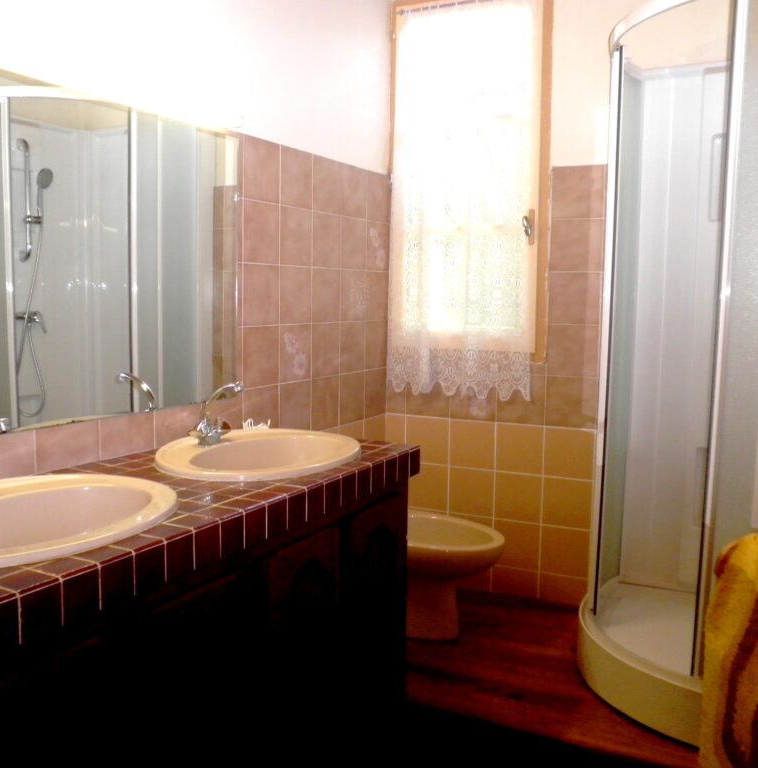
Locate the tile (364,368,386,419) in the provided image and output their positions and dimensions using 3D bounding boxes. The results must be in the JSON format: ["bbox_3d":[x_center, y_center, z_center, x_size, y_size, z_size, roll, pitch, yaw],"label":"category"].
[{"bbox_3d":[-0.015,0.036,3.222,0.010,0.200,0.200,4,7,27],"label":"tile"}]

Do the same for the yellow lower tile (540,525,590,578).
[{"bbox_3d":[0.730,0.662,3.018,0.200,0.200,0.010,4,7,27],"label":"yellow lower tile"}]

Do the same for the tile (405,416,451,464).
[{"bbox_3d":[0.209,0.236,3.246,0.200,0.200,0.010,4,7,27],"label":"tile"}]

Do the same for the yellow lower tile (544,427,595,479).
[{"bbox_3d":[0.744,0.274,3.004,0.198,0.198,0.012,4,7,27],"label":"yellow lower tile"}]

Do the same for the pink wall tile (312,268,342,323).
[{"bbox_3d":[-0.199,-0.325,2.859,0.012,0.198,0.198,4,7,27],"label":"pink wall tile"}]

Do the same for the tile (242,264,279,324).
[{"bbox_3d":[-0.379,-0.286,2.473,0.010,0.200,0.200,4,7,27],"label":"tile"}]

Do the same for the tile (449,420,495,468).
[{"bbox_3d":[0.388,0.251,3.160,0.198,0.198,0.010,4,7,27],"label":"tile"}]

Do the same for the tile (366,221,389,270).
[{"bbox_3d":[-0.007,-0.567,3.165,0.010,0.198,0.198,4,7,27],"label":"tile"}]

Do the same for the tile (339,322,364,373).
[{"bbox_3d":[-0.105,-0.144,3.024,0.010,0.200,0.200,4,7,27],"label":"tile"}]

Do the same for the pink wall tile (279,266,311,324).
[{"bbox_3d":[-0.289,-0.305,2.655,0.010,0.198,0.198,4,7,27],"label":"pink wall tile"}]

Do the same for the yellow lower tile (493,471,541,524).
[{"bbox_3d":[0.568,0.462,3.090,0.198,0.198,0.010,4,7,27],"label":"yellow lower tile"}]

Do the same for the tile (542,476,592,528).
[{"bbox_3d":[0.741,0.473,3.026,0.198,0.198,0.012,4,7,27],"label":"tile"}]

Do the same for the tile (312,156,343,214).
[{"bbox_3d":[-0.192,-0.726,2.788,0.010,0.198,0.198,4,7,27],"label":"tile"}]

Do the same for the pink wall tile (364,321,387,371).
[{"bbox_3d":[-0.013,-0.162,3.200,0.010,0.200,0.200,4,7,27],"label":"pink wall tile"}]

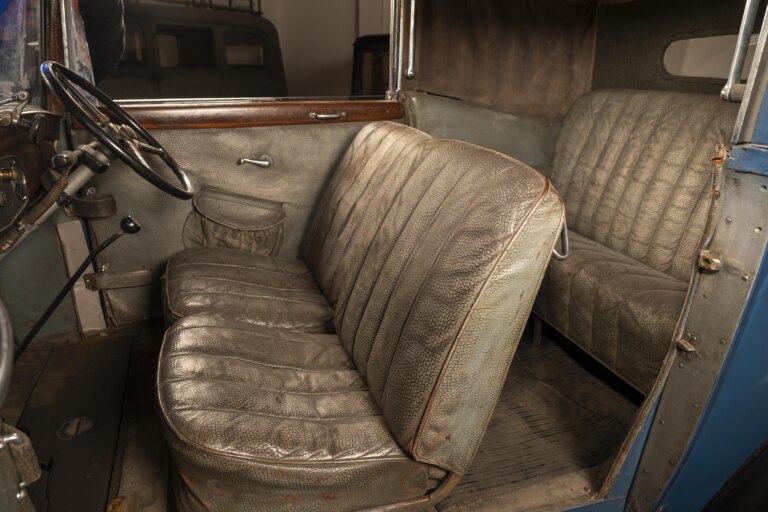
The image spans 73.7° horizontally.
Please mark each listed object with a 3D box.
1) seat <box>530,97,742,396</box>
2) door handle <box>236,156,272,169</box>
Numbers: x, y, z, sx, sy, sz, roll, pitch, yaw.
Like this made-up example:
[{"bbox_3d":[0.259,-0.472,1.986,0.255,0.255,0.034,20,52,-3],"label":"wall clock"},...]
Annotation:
[{"bbox_3d":[0.789,-0.112,1.571,0.515,0.715,1.144,-6,21,-17],"label":"seat"},{"bbox_3d":[-0.428,-0.308,1.692,0.112,0.033,0.047,-6,21,-17],"label":"door handle"}]

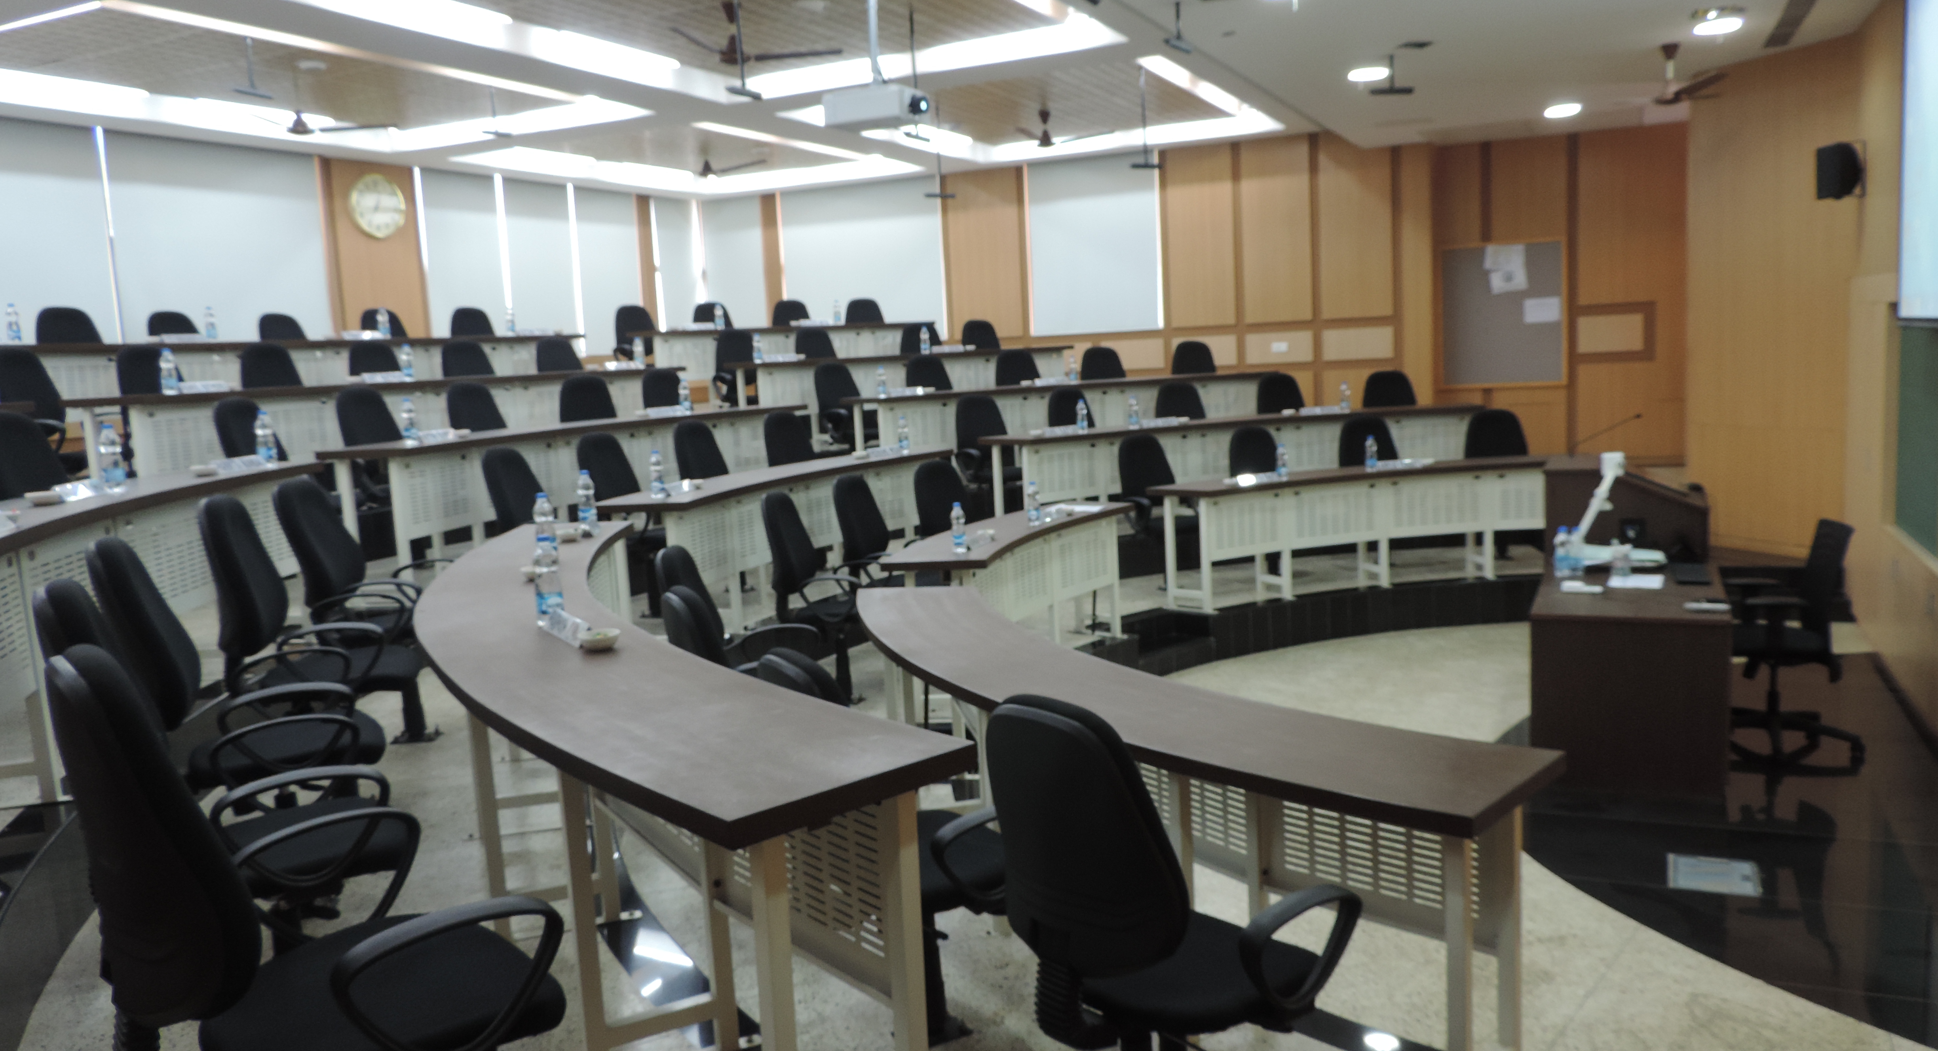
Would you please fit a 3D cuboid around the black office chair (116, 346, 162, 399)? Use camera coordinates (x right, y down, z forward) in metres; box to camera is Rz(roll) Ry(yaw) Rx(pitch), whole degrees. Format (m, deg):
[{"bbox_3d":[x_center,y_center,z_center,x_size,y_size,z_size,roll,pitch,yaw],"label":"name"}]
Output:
[{"bbox_3d":[-4.507,-0.522,7.762,0.600,1.032,0.600,-1,8,18],"label":"black office chair"}]

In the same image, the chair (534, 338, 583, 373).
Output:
[{"bbox_3d":[-3.073,-0.985,10.641,0.630,1.040,0.600,1,8,28],"label":"chair"}]

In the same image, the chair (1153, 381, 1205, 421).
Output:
[{"bbox_3d":[1.773,-0.620,10.572,0.600,1.032,0.600,-5,8,-16],"label":"chair"}]

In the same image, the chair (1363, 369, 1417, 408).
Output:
[{"bbox_3d":[3.579,-0.767,11.149,0.600,1.040,0.630,-4,7,-4],"label":"chair"}]

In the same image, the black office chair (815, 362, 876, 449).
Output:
[{"bbox_3d":[-0.891,-0.780,10.476,0.580,1.010,0.580,3,9,41],"label":"black office chair"}]

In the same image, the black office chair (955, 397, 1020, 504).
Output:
[{"bbox_3d":[0.253,-0.472,10.198,0.630,1.040,0.600,4,10,42],"label":"black office chair"}]

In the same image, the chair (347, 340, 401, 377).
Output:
[{"bbox_3d":[-3.843,-0.728,8.979,0.580,1.010,0.580,3,9,41],"label":"chair"}]

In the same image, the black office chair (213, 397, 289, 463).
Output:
[{"bbox_3d":[-3.377,-0.146,6.763,0.600,1.032,0.600,-3,7,5],"label":"black office chair"}]

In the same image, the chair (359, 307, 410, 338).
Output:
[{"bbox_3d":[-4.537,-1.234,10.859,0.620,1.060,0.600,3,10,40],"label":"chair"}]

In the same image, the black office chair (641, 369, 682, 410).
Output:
[{"bbox_3d":[-1.992,-0.593,9.696,0.620,1.060,0.600,3,9,37],"label":"black office chair"}]

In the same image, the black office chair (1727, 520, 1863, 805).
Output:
[{"bbox_3d":[3.773,0.502,6.245,0.640,1.040,0.640,-1,8,16],"label":"black office chair"}]

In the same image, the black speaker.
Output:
[{"bbox_3d":[4.884,-1.988,7.539,0.210,0.330,0.220,-2,8,11],"label":"black speaker"}]

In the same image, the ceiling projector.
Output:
[{"bbox_3d":[-0.470,-2.183,7.005,0.460,0.160,0.350,0,8,25],"label":"ceiling projector"}]

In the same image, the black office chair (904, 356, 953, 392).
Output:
[{"bbox_3d":[-0.205,-0.892,11.144,0.600,1.032,0.600,-7,9,-30],"label":"black office chair"}]

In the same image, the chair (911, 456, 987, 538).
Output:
[{"bbox_3d":[0.018,0.139,7.650,0.580,1.010,0.580,2,9,36],"label":"chair"}]

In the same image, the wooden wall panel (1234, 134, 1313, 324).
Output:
[{"bbox_3d":[2.884,-2.759,12.608,0.640,1.683,0.040,0,7,23],"label":"wooden wall panel"}]

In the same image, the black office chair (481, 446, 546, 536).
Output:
[{"bbox_3d":[-2.017,0.103,6.636,0.600,1.032,0.600,-2,8,10],"label":"black office chair"}]

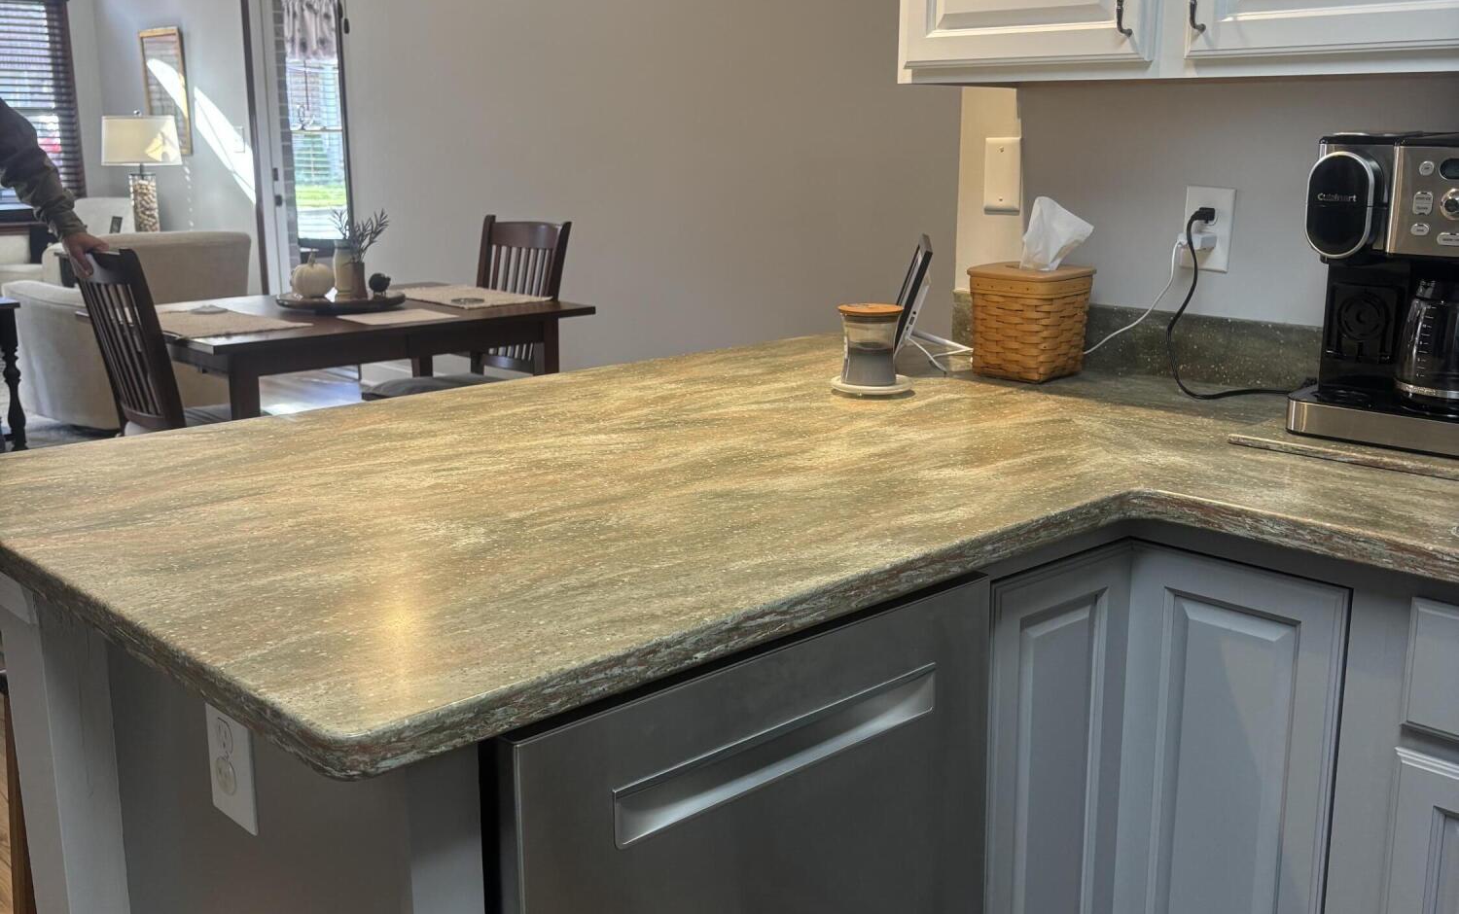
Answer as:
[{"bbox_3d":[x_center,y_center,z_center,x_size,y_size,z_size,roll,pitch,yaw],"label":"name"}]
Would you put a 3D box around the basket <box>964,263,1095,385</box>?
[{"bbox_3d":[0.484,-0.216,2.348,0.154,0.168,0.154,-12,17,-42],"label":"basket"}]

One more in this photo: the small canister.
[{"bbox_3d":[0.222,-0.164,2.235,0.124,0.124,0.124,0,13,0],"label":"small canister"}]

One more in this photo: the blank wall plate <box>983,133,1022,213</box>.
[{"bbox_3d":[0.456,-0.471,2.454,0.007,0.120,0.074,-12,17,-42],"label":"blank wall plate"}]

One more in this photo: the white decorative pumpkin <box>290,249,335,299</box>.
[{"bbox_3d":[-1.325,-0.576,4.611,0.138,0.150,0.138,-12,17,-42],"label":"white decorative pumpkin"}]

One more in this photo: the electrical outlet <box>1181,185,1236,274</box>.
[{"bbox_3d":[0.736,-0.349,2.249,0.010,0.124,0.079,-12,17,-42],"label":"electrical outlet"}]

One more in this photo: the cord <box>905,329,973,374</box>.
[{"bbox_3d":[0.360,-0.186,2.449,0.100,0.055,0.100,-12,17,-42],"label":"cord"}]

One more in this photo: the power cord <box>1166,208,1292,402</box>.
[{"bbox_3d":[0.734,-0.232,2.190,0.130,0.270,0.210,-12,17,-42],"label":"power cord"}]

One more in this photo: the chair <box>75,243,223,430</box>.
[{"bbox_3d":[-1.511,-0.124,4.200,0.560,0.995,0.460,-12,17,-42],"label":"chair"}]

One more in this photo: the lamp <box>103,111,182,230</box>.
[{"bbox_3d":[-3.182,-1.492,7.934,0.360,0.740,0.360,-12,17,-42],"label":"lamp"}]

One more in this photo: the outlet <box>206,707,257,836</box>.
[{"bbox_3d":[-0.441,0.261,1.286,0.007,0.129,0.084,-12,17,-42],"label":"outlet"}]

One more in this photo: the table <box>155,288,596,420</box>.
[{"bbox_3d":[-1.202,-0.080,4.580,1.220,0.760,0.970,-12,17,-42],"label":"table"}]

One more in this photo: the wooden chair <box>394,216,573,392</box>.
[{"bbox_3d":[-0.890,-0.278,4.904,0.580,1.000,0.480,-12,17,-42],"label":"wooden chair"}]

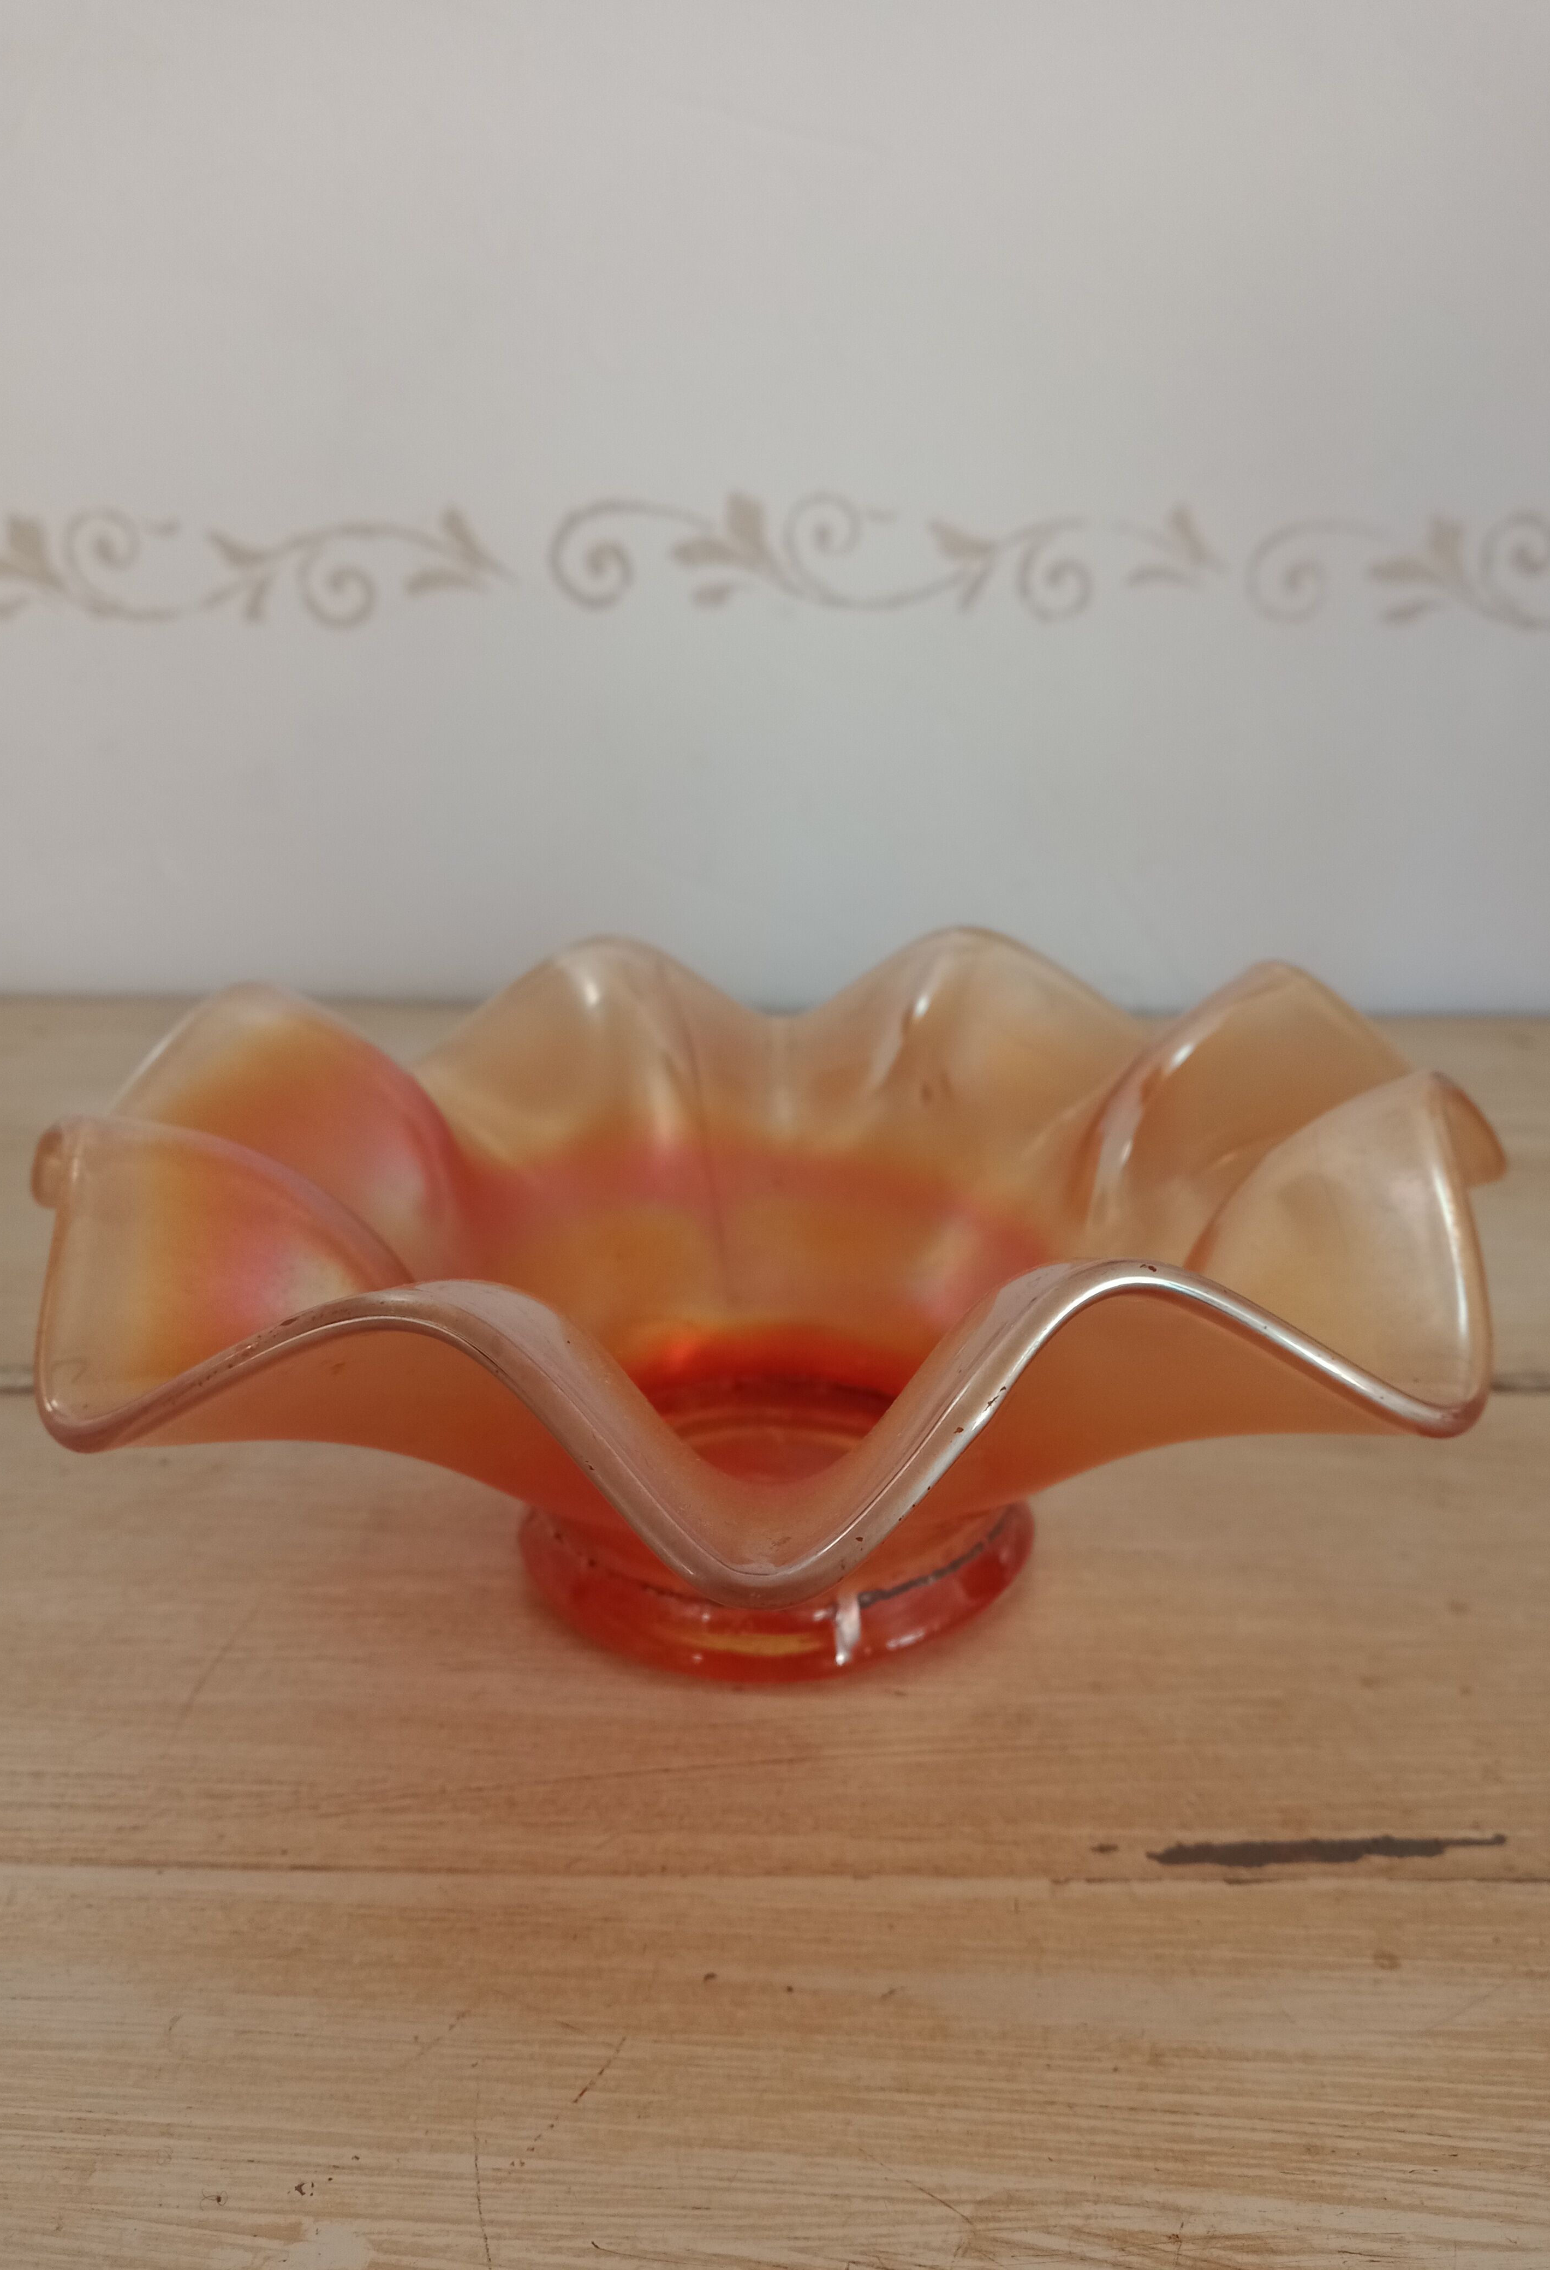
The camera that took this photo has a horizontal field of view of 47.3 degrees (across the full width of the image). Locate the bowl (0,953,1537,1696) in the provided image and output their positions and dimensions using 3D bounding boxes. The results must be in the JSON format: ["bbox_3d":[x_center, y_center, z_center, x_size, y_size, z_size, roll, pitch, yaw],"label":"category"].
[{"bbox_3d":[0.000,0.025,0.272,0.219,0.083,0.219,-1,18,0],"label":"bowl"}]

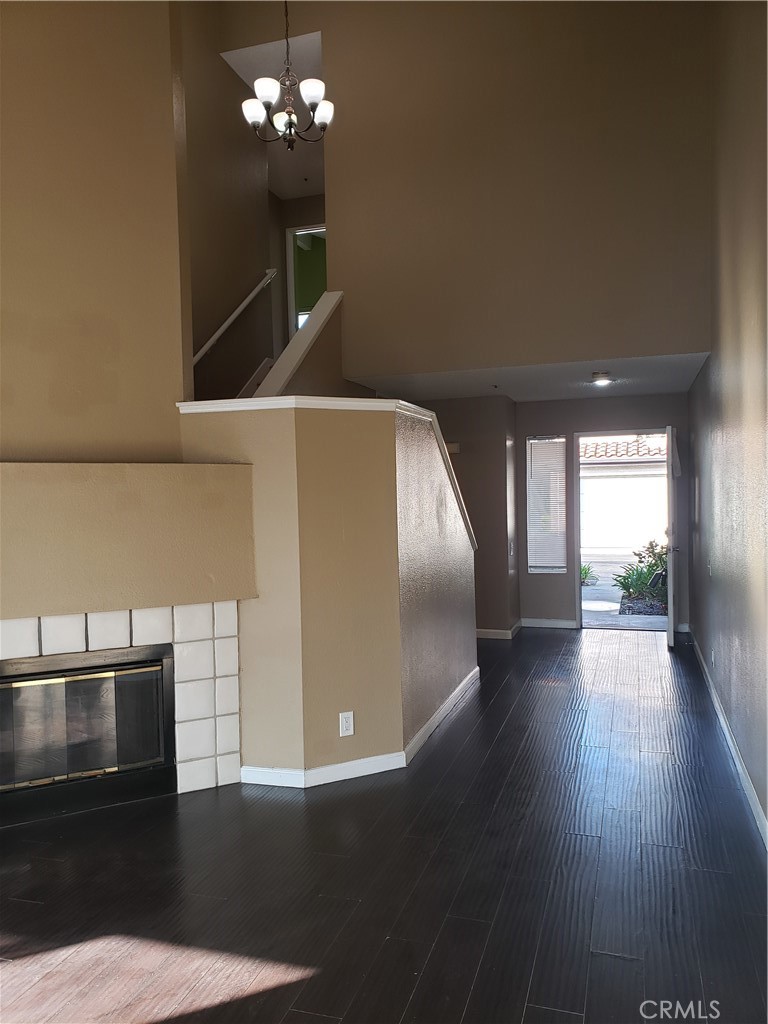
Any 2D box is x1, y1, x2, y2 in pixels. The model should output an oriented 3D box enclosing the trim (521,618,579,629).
[{"bbox_3d":[1.748,1.187,8.130,0.593,0.093,0.018,-1,2,18],"label":"trim"}]

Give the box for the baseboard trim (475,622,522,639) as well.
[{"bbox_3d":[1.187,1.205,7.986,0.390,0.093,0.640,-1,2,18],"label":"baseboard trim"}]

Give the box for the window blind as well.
[{"bbox_3d":[1.725,-0.073,8.115,0.406,1.425,0.040,-1,2,18],"label":"window blind"}]

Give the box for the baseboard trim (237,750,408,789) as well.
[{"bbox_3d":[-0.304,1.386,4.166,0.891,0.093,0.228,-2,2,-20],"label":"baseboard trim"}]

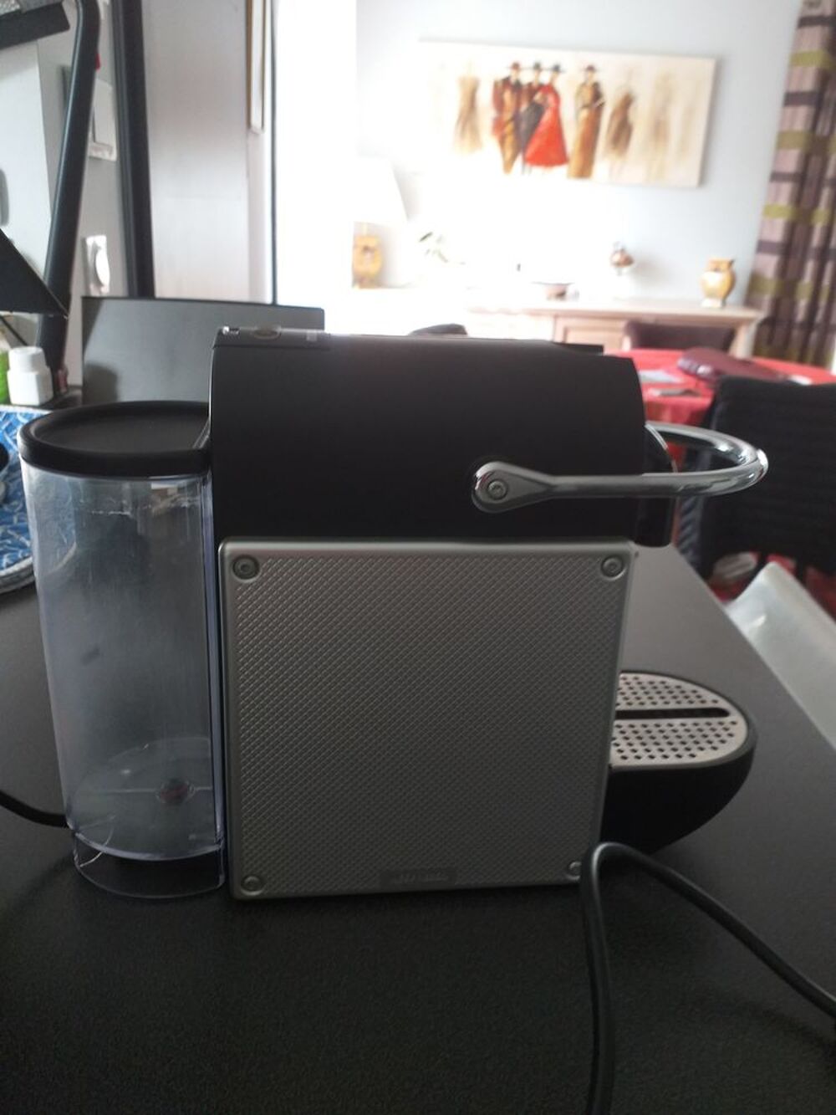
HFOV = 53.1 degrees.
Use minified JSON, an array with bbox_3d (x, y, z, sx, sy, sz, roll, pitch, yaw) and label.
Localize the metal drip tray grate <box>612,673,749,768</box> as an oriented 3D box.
[{"bbox_3d":[0.116,0.080,0.412,0.088,0.008,0.092,0,17,-7],"label":"metal drip tray grate"}]

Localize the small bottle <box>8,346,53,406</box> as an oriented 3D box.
[{"bbox_3d":[-0.468,-0.219,1.008,0.037,0.063,0.037,2,17,0],"label":"small bottle"}]

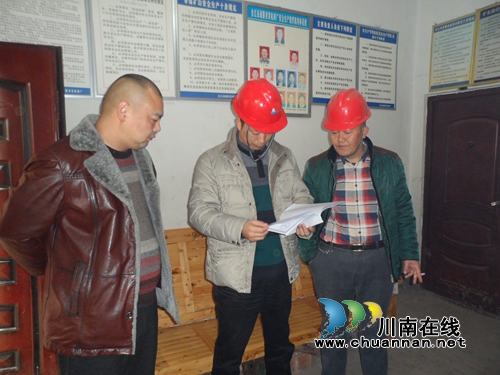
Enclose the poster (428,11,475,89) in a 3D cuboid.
[{"bbox_3d":[1.963,-1.304,3.676,0.025,0.658,0.460,-3,6,-26],"label":"poster"}]

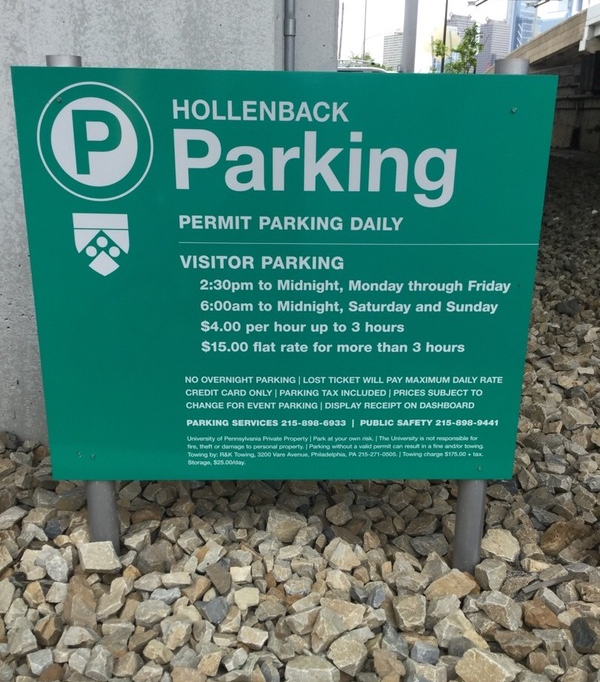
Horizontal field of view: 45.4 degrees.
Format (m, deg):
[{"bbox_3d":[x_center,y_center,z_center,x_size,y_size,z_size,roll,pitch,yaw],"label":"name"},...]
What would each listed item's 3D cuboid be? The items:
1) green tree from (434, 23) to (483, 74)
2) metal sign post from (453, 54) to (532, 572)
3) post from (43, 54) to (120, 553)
[{"bbox_3d":[4.371,-6.978,20.409,1.800,3.804,1.700,4,18,11],"label":"green tree"},{"bbox_3d":[0.472,-0.007,1.818,0.073,1.319,0.073,0,17,-2],"label":"metal sign post"},{"bbox_3d":[-0.525,-0.036,1.783,0.073,1.255,0.073,0,17,-1],"label":"post"}]

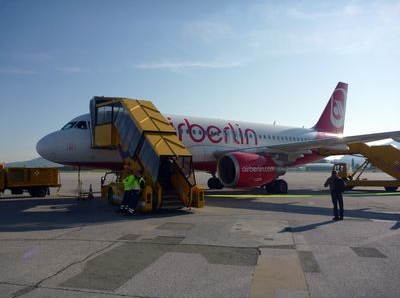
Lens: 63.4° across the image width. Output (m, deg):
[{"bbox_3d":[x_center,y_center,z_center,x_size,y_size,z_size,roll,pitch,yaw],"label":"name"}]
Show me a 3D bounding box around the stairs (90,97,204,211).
[{"bbox_3d":[-3.030,-0.143,16.644,3.160,5.970,6.900,2,-4,-33],"label":"stairs"}]

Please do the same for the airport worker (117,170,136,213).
[{"bbox_3d":[-3.189,1.821,14.173,0.680,1.740,0.520,2,-4,-30],"label":"airport worker"}]

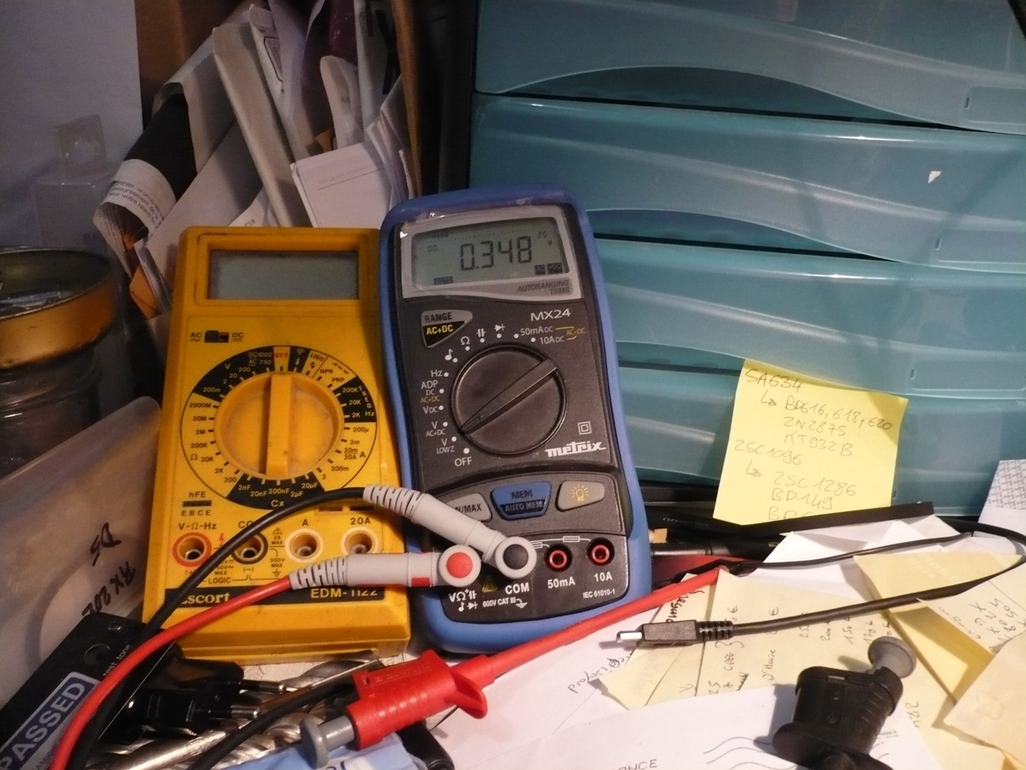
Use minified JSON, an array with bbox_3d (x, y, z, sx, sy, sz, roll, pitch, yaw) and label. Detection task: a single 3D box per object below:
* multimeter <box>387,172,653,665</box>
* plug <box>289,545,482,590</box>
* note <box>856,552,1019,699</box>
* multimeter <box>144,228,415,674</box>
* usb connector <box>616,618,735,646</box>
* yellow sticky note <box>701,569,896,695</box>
[{"bbox_3d":[-0.001,0.011,0.395,0.087,0.173,0.040,-7,-14,-3],"label":"multimeter"},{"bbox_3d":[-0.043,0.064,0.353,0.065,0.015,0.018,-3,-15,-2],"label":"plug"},{"bbox_3d":[0.186,0.090,0.391,0.076,0.003,0.110,2,18,-5],"label":"note"},{"bbox_3d":[-0.090,0.015,0.405,0.090,0.037,0.183,0,56,-10],"label":"multimeter"},{"bbox_3d":[0.059,0.089,0.373,0.043,0.007,0.011,-1,19,-12],"label":"usb connector"},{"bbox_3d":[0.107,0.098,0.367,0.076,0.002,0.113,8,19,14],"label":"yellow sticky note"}]

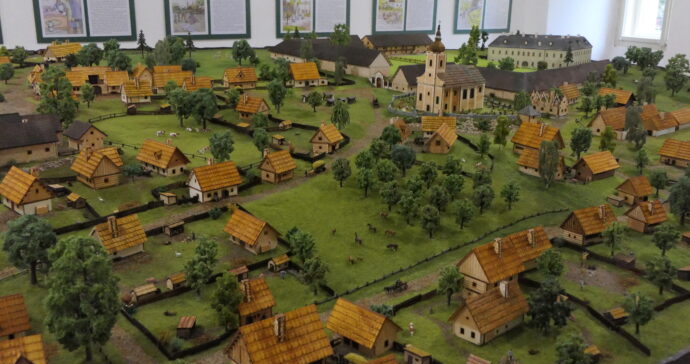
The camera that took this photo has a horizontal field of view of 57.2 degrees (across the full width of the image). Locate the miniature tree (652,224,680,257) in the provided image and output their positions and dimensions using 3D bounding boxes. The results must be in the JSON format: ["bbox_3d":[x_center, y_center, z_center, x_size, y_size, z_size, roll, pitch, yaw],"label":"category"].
[{"bbox_3d":[0.663,0.122,1.304,0.057,0.067,0.057,1,19,0],"label":"miniature tree"}]

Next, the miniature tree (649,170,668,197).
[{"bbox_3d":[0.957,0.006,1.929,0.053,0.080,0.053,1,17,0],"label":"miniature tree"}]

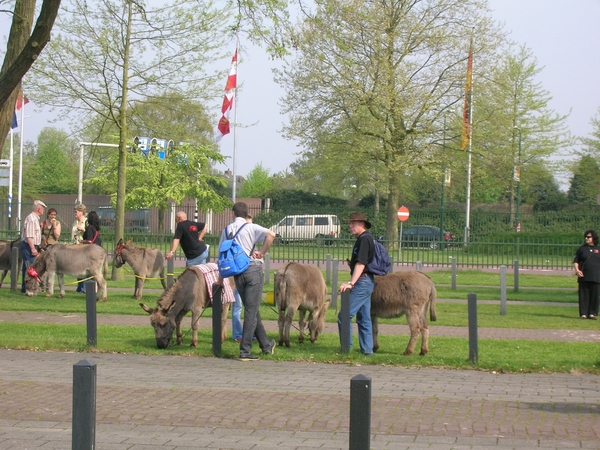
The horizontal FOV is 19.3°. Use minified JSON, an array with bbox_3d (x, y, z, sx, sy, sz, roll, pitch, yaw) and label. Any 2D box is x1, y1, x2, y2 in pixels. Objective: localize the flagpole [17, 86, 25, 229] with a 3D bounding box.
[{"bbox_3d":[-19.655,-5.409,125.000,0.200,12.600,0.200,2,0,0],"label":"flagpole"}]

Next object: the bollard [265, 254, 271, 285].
[{"bbox_3d":[-0.791,1.088,43.700,0.105,0.750,0.105,2,0,0],"label":"bollard"}]

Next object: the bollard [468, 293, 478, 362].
[{"bbox_3d":[1.996,1.192,20.400,0.105,0.810,0.105,1,0,10],"label":"bollard"}]

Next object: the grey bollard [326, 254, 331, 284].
[{"bbox_3d":[0.709,1.087,43.500,0.105,0.750,0.105,2,0,0],"label":"grey bollard"}]

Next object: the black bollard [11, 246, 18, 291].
[{"bbox_3d":[-5.676,0.876,35.200,0.120,0.870,0.120,2,0,-27],"label":"black bollard"}]

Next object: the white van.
[{"bbox_3d":[0.258,0.342,114.000,4.750,1.930,1.850,2,0,22],"label":"white van"}]

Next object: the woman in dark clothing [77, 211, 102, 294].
[{"bbox_3d":[-4.181,0.547,35.200,0.420,1.630,0.450,2,0,37],"label":"woman in dark clothing"}]

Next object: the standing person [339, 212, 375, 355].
[{"bbox_3d":[0.705,0.705,21.300,0.520,1.710,0.520,1,0,-16],"label":"standing person"}]

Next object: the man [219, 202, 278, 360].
[{"bbox_3d":[-0.606,0.652,20.400,0.640,1.790,0.540,1,0,-12],"label":"man"}]

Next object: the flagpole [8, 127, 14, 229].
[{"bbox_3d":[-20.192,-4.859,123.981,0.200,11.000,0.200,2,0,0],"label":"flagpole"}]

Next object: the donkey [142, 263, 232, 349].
[{"bbox_3d":[-1.303,1.010,22.050,0.500,1.030,1.450,2,0,32],"label":"donkey"}]

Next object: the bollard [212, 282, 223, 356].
[{"bbox_3d":[-0.971,1.126,20.800,0.110,0.850,0.110,2,0,0],"label":"bollard"}]

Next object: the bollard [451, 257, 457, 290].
[{"bbox_3d":[3.673,1.165,42.300,0.100,0.800,0.100,1,0,10],"label":"bollard"}]

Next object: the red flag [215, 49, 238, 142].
[{"bbox_3d":[-5.492,-9.742,133.000,1.400,7.000,0.500,2,0,0],"label":"red flag"}]

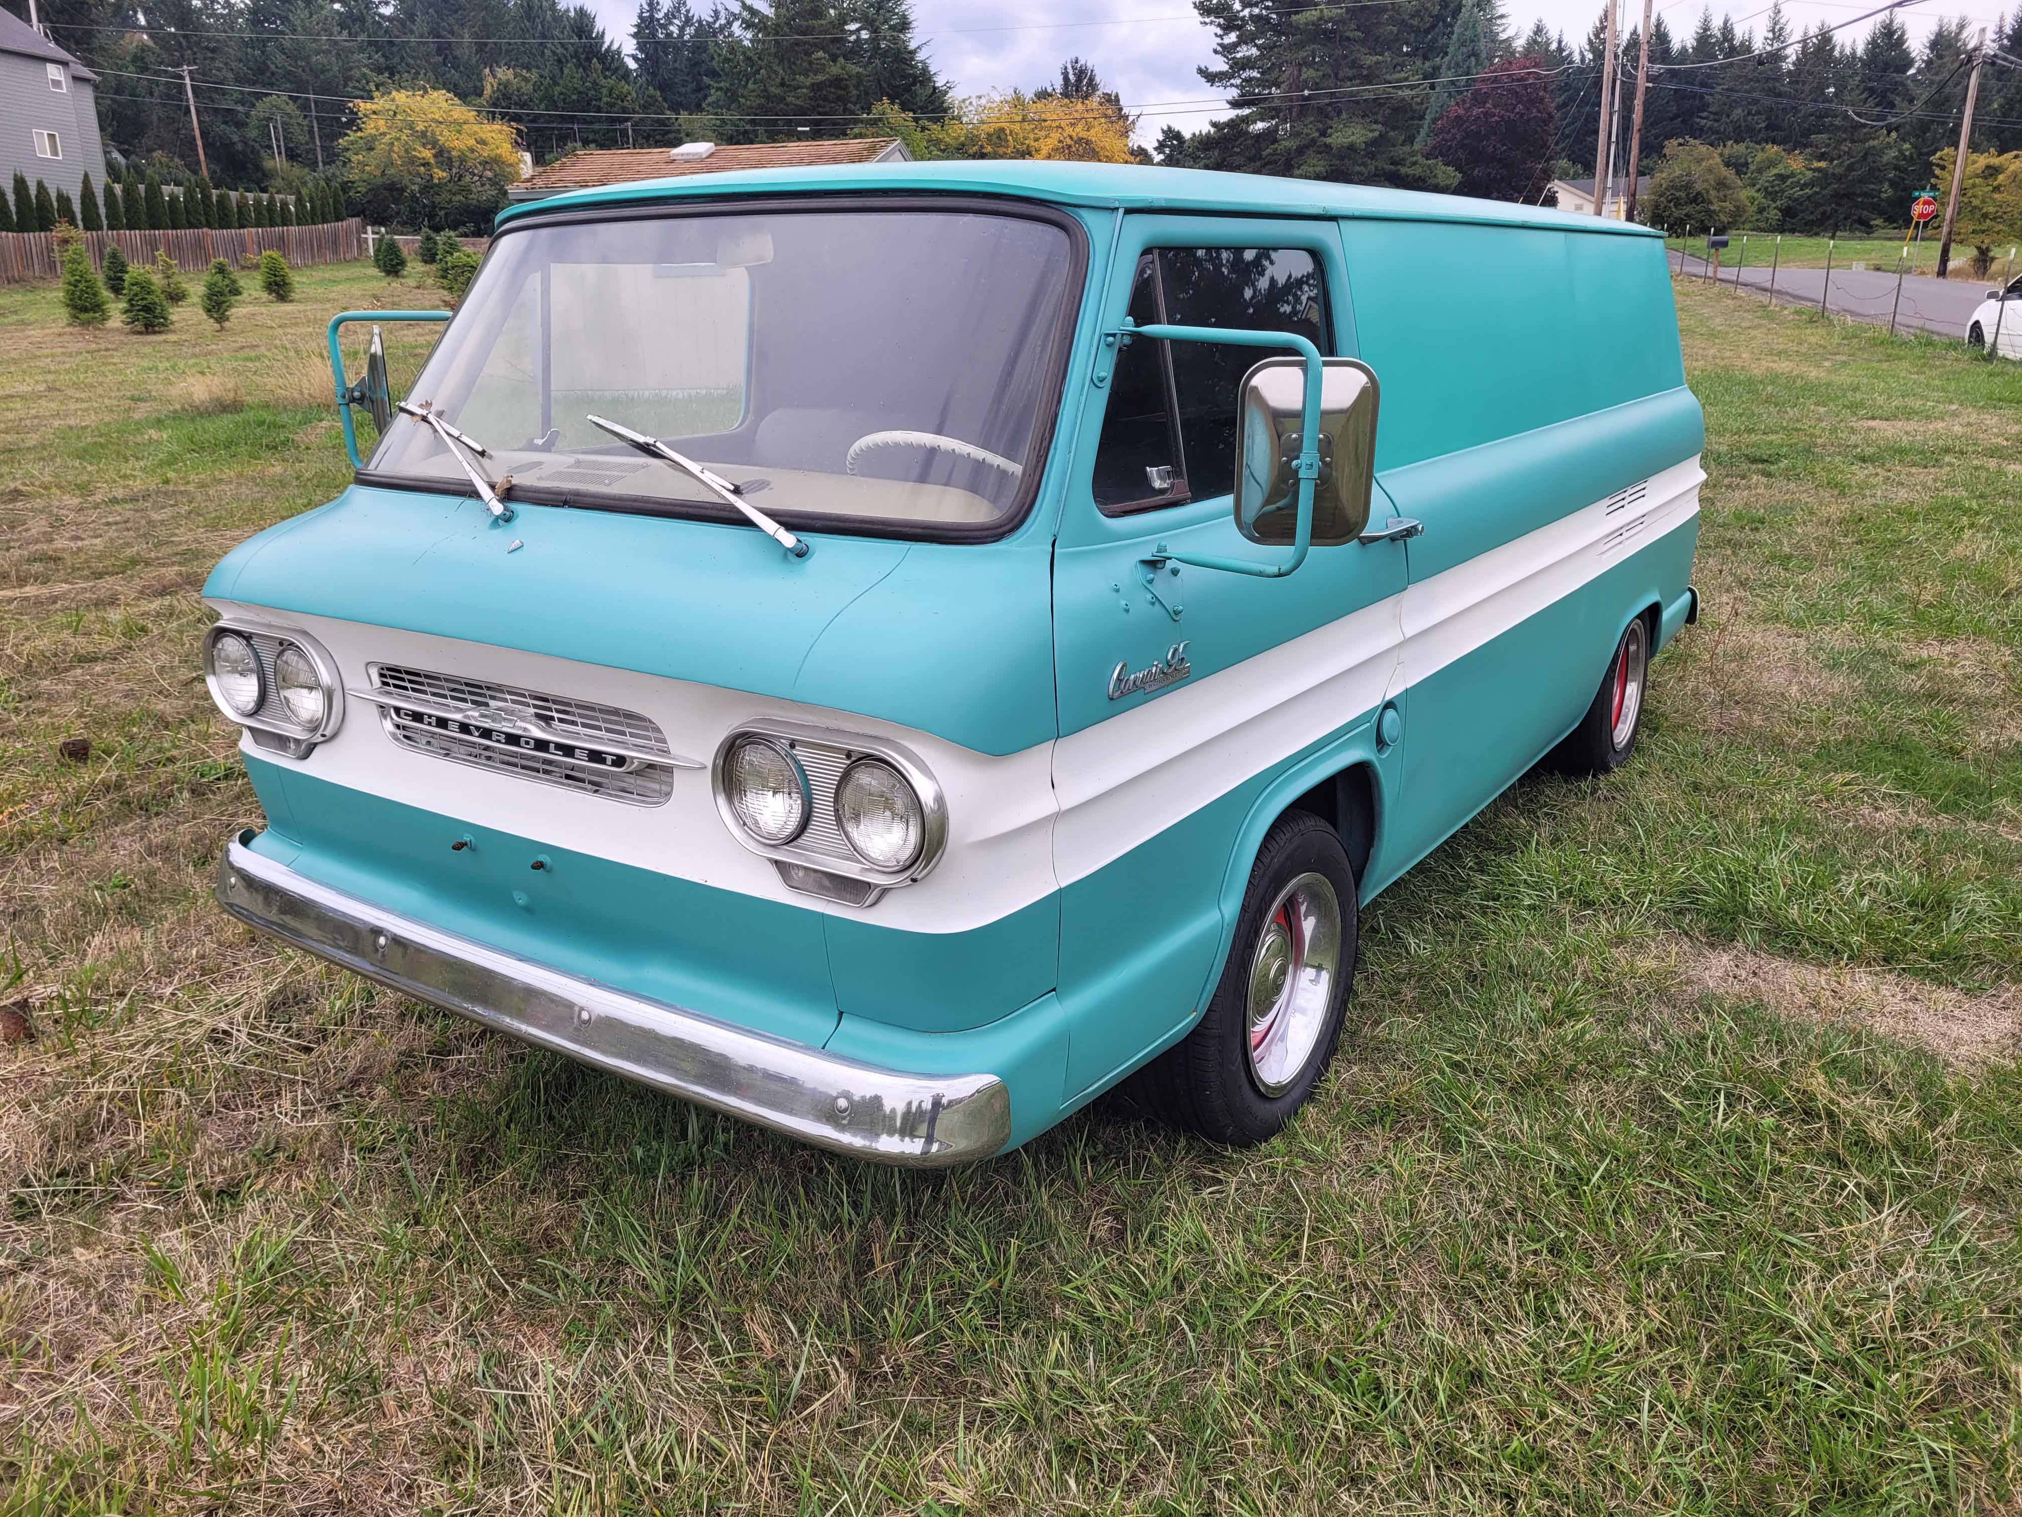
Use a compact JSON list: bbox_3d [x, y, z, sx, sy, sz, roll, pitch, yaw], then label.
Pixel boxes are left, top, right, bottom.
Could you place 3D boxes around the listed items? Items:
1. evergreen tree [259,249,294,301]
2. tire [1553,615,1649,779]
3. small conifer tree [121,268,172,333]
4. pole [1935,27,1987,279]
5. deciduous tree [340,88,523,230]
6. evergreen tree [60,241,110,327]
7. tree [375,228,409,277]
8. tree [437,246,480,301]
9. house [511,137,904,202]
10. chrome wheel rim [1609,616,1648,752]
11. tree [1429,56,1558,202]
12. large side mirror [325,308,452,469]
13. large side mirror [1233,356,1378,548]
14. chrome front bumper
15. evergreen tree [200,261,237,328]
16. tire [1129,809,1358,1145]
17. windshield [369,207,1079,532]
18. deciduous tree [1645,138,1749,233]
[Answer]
[{"bbox_3d":[-18.098,-11.863,37.312,0.800,1.240,0.800,-10,19,-23],"label":"evergreen tree"},{"bbox_3d":[1.797,-0.237,4.673,0.220,0.620,0.620,10,21,33],"label":"tire"},{"bbox_3d":[-20.794,-10.956,36.302,1.177,1.466,1.177,-9,18,-27],"label":"small conifer tree"},{"bbox_3d":[31.845,-20.169,50.810,0.320,7.830,0.320,8,20,29],"label":"pole"},{"bbox_3d":[-29.853,-30.175,77.032,9.249,7.151,9.249,-6,17,-19],"label":"deciduous tree"},{"bbox_3d":[-17.046,-8.646,27.773,0.800,1.490,0.800,-12,20,-28],"label":"evergreen tree"},{"bbox_3d":[-22.406,-18.229,54.773,1.144,1.680,1.144,-7,17,-20],"label":"tree"},{"bbox_3d":[-12.237,-10.754,33.824,1.100,1.160,1.000,-8,19,-18],"label":"tree"},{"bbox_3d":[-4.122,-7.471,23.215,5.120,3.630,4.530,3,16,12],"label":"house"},{"bbox_3d":[1.818,-0.234,4.659,0.160,0.405,0.405,10,21,33],"label":"chrome wheel rim"},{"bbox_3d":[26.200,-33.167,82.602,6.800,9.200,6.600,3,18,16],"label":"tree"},{"bbox_3d":[-1.270,-0.744,3.114,0.180,0.330,0.300,-15,22,-36],"label":"large side mirror"},{"bbox_3d":[0.413,-0.429,2.130,0.195,0.260,0.075,3,18,15],"label":"large side mirror"},{"bbox_3d":[-0.736,0.306,2.236,1.710,0.150,0.160,10,21,33],"label":"chrome front bumper"},{"bbox_3d":[-19.589,-11.391,37.291,0.858,1.542,0.858,-8,17,-25],"label":"evergreen tree"},{"bbox_3d":[0.430,0.384,2.784,0.215,0.620,0.620,10,21,33],"label":"tire"},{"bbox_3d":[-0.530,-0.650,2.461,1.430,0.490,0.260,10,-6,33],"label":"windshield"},{"bbox_3d":[36.083,-29.830,79.283,5.000,4.720,4.800,6,19,23],"label":"deciduous tree"}]

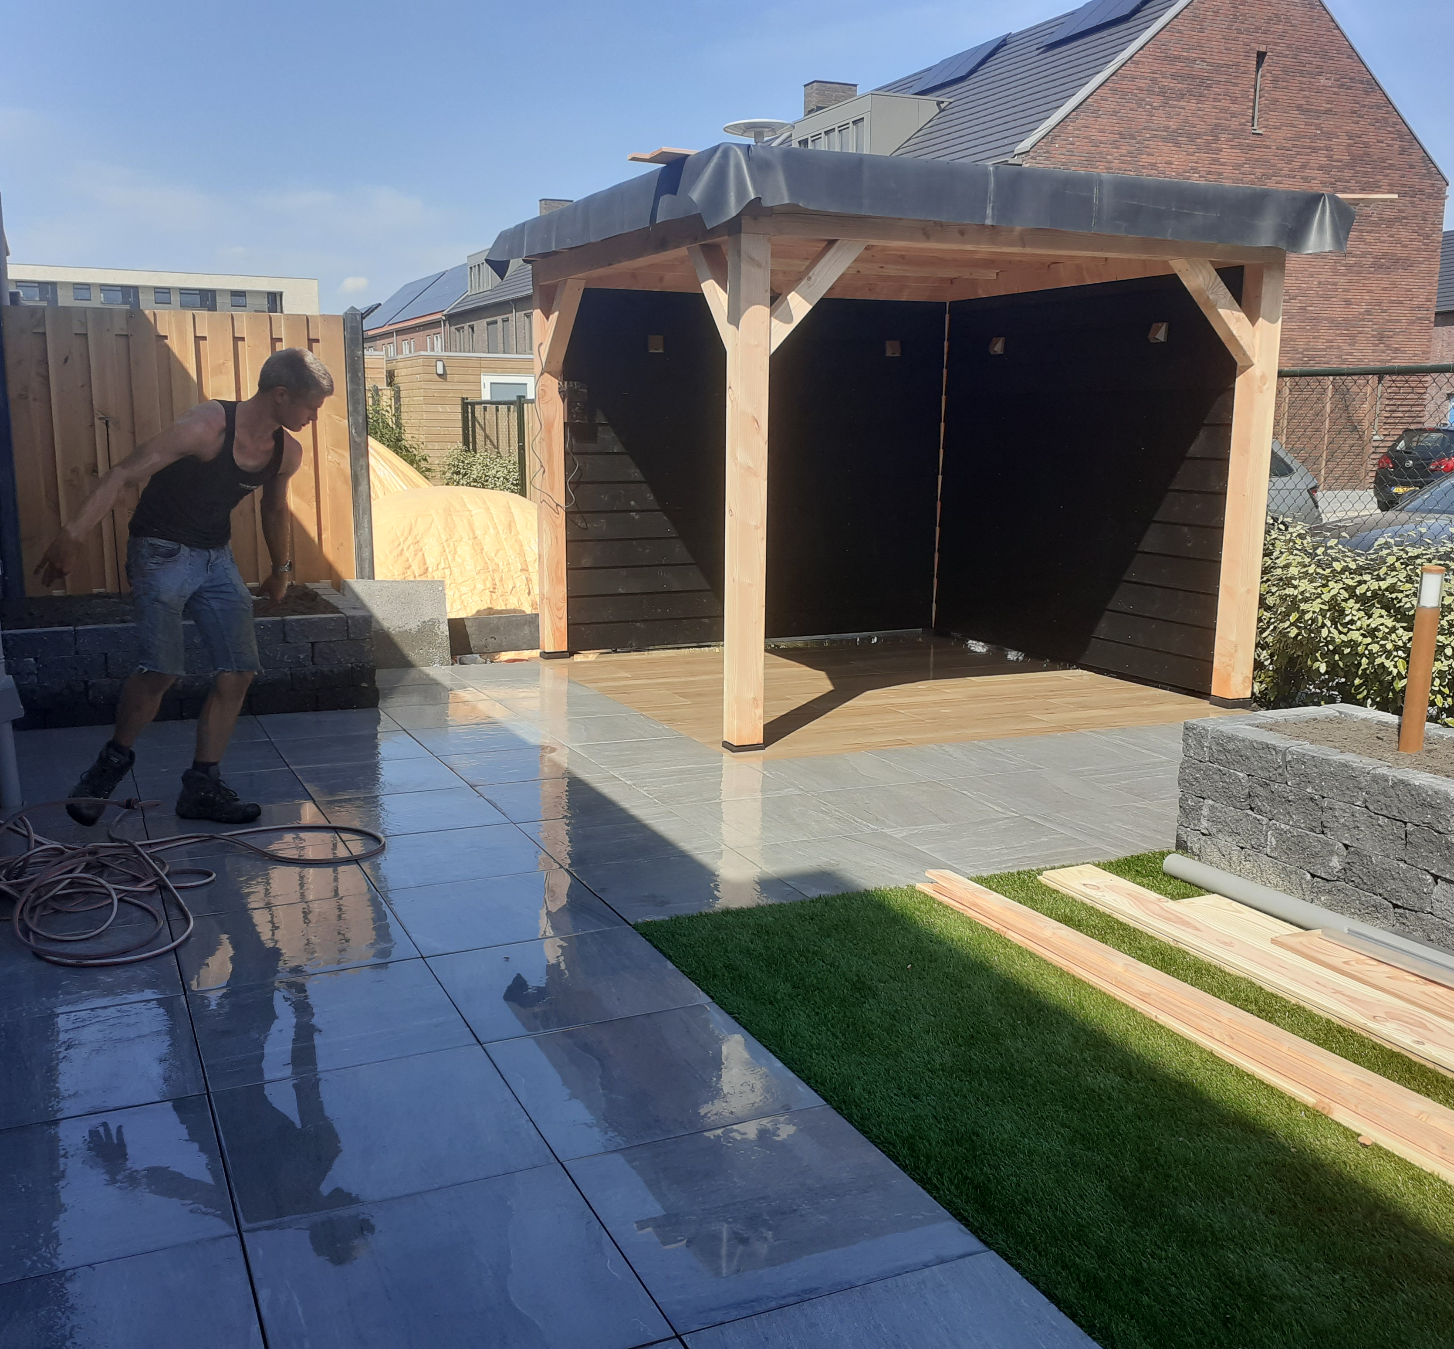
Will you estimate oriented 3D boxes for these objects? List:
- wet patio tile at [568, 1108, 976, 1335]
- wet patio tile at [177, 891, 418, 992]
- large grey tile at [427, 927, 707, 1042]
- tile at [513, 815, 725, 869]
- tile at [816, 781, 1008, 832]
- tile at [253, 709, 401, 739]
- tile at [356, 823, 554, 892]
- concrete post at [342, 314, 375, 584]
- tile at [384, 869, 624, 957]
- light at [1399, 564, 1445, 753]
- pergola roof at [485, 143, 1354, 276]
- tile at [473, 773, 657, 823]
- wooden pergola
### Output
[{"bbox_3d":[0.073,1.006,2.631,0.600,0.030,0.600,-4,11,-25],"label":"wet patio tile"},{"bbox_3d":[-1.236,0.767,4.002,0.598,0.030,0.598,-4,11,-24],"label":"wet patio tile"},{"bbox_3d":[-0.433,0.826,3.731,0.600,0.030,0.600,-4,11,-25],"label":"large grey tile"},{"bbox_3d":[-0.395,0.593,5.039,0.598,0.030,0.598,-4,11,-24],"label":"tile"},{"bbox_3d":[0.729,0.528,5.550,0.600,0.030,0.600,-4,11,-25],"label":"tile"},{"bbox_3d":[-1.963,0.257,6.940,0.600,0.030,0.600,-4,11,-25],"label":"tile"},{"bbox_3d":[-0.942,0.633,4.790,0.598,0.030,0.598,-4,11,-24],"label":"tile"},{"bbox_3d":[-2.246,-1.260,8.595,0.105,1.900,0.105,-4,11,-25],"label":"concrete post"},{"bbox_3d":[-0.689,0.727,4.252,0.598,0.030,0.598,-4,11,-24],"label":"tile"},{"bbox_3d":[2.226,-0.049,4.487,0.077,0.594,0.077,-4,11,-25],"label":"light"},{"bbox_3d":[0.831,-2.421,7.905,3.450,0.275,3.420,-4,11,-25],"label":"pergola roof"},{"bbox_3d":[-0.638,0.502,5.589,0.600,0.030,0.600,-4,11,-25],"label":"tile"},{"bbox_3d":[0.822,-1.262,8.196,3.390,2.580,3.340,-4,11,-25],"label":"wooden pergola"}]

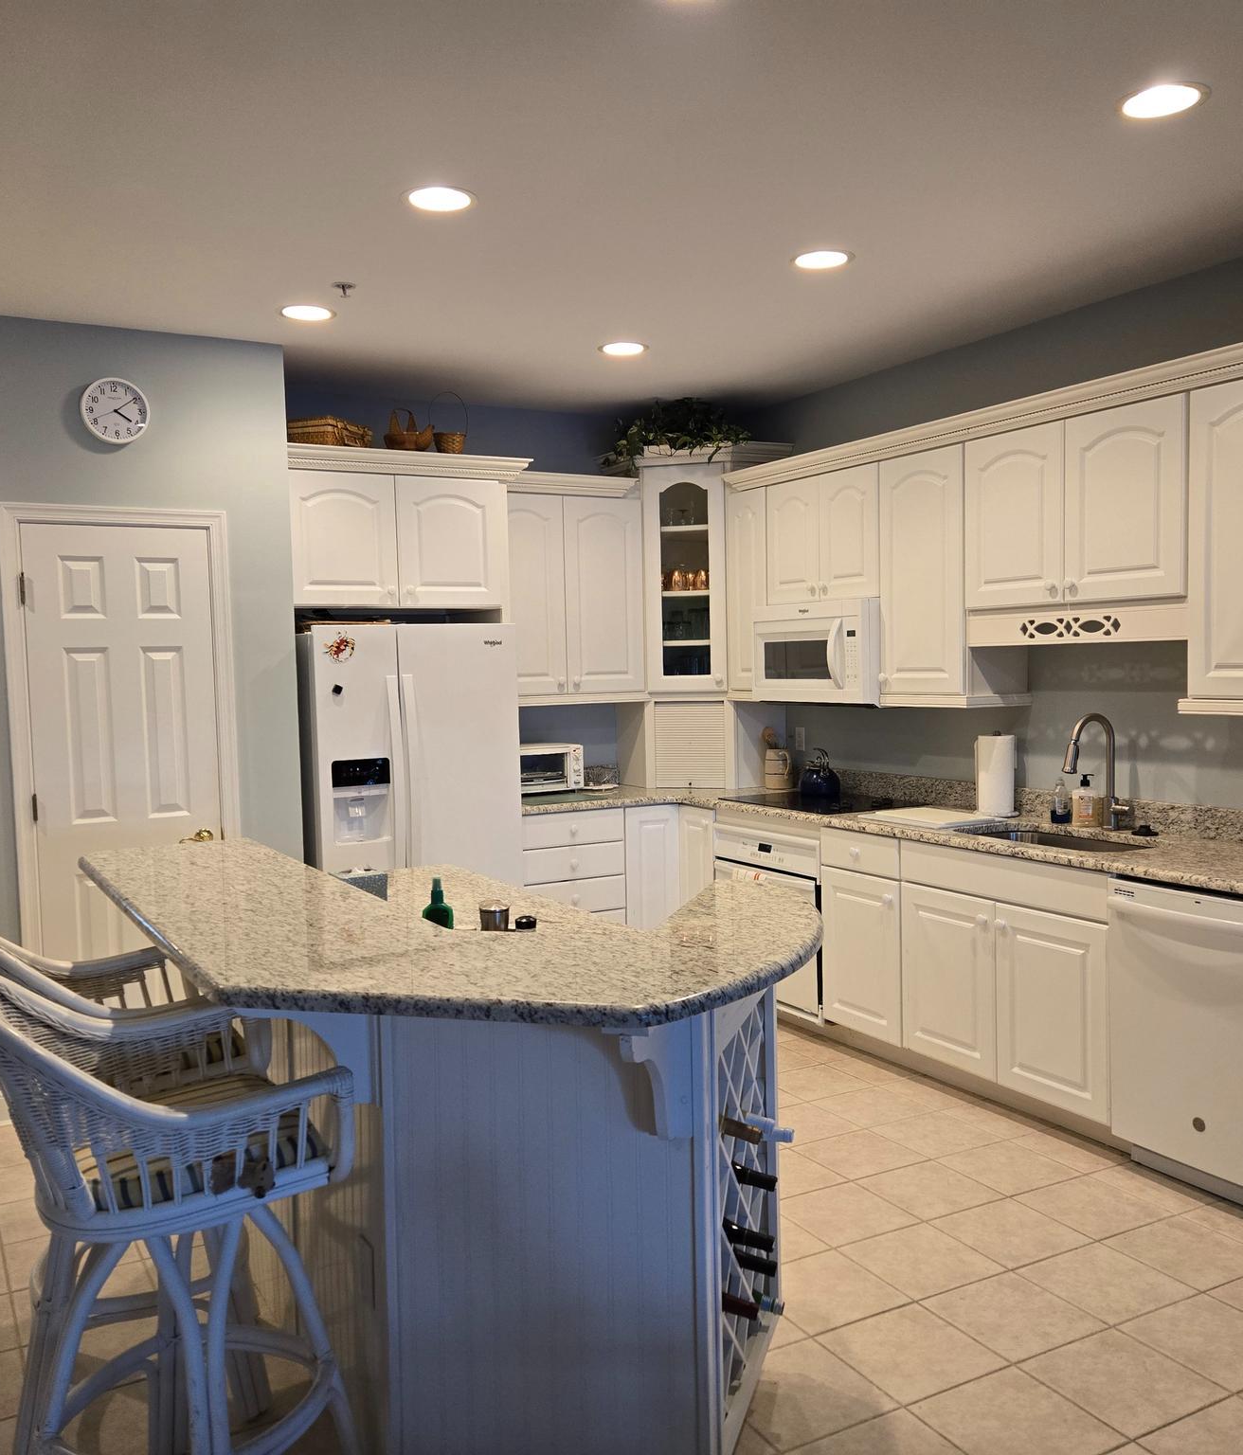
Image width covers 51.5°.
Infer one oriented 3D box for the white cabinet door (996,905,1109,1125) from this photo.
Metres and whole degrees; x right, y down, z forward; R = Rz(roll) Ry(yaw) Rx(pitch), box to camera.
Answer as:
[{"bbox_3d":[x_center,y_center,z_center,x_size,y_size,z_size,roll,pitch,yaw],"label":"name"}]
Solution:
[{"bbox_3d":[1.355,0.883,4.046,0.025,0.600,0.450,-3,3,-30],"label":"white cabinet door"}]

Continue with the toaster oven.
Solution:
[{"bbox_3d":[-0.418,0.194,6.003,0.405,0.225,0.260,-3,3,-29],"label":"toaster oven"}]

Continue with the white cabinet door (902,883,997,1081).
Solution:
[{"bbox_3d":[1.127,0.863,4.432,0.024,0.601,0.450,-3,3,-29],"label":"white cabinet door"}]

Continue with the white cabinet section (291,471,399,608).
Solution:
[{"bbox_3d":[-1.092,-0.738,5.062,0.443,0.526,0.025,-3,3,-29],"label":"white cabinet section"}]

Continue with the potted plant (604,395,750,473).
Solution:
[{"bbox_3d":[0.268,-1.397,6.170,0.670,0.340,0.450,0,3,16],"label":"potted plant"}]

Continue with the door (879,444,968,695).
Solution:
[{"bbox_3d":[1.141,-0.578,4.884,0.024,0.913,0.452,-3,3,-29],"label":"door"}]

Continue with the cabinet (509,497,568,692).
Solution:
[{"bbox_3d":[-0.500,-0.599,5.967,0.393,0.910,0.319,-3,3,-29],"label":"cabinet"}]

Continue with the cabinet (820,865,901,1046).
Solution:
[{"bbox_3d":[1.148,0.838,4.962,0.580,0.612,0.450,-3,3,-30],"label":"cabinet"}]

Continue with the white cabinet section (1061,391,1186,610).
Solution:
[{"bbox_3d":[1.575,-0.697,4.027,0.025,0.598,0.454,-3,3,-29],"label":"white cabinet section"}]

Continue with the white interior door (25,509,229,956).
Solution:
[{"bbox_3d":[-1.742,0.309,4.569,0.612,2.030,0.040,-3,3,-29],"label":"white interior door"}]

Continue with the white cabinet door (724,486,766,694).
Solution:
[{"bbox_3d":[0.584,-0.616,5.838,0.025,0.900,0.290,-3,3,-29],"label":"white cabinet door"}]

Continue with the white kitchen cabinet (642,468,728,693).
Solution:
[{"bbox_3d":[0.361,-0.700,6.242,0.410,1.045,0.450,0,3,16],"label":"white kitchen cabinet"}]

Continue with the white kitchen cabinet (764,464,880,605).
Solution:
[{"bbox_3d":[0.966,-0.793,5.469,0.320,0.515,0.754,-3,3,-30],"label":"white kitchen cabinet"}]

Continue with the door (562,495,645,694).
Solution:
[{"bbox_3d":[-0.081,-0.622,6.102,0.412,0.917,0.025,-3,3,-30],"label":"door"}]

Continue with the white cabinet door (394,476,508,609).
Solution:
[{"bbox_3d":[-0.699,-0.749,5.267,0.453,0.524,0.025,-3,3,-29],"label":"white cabinet door"}]

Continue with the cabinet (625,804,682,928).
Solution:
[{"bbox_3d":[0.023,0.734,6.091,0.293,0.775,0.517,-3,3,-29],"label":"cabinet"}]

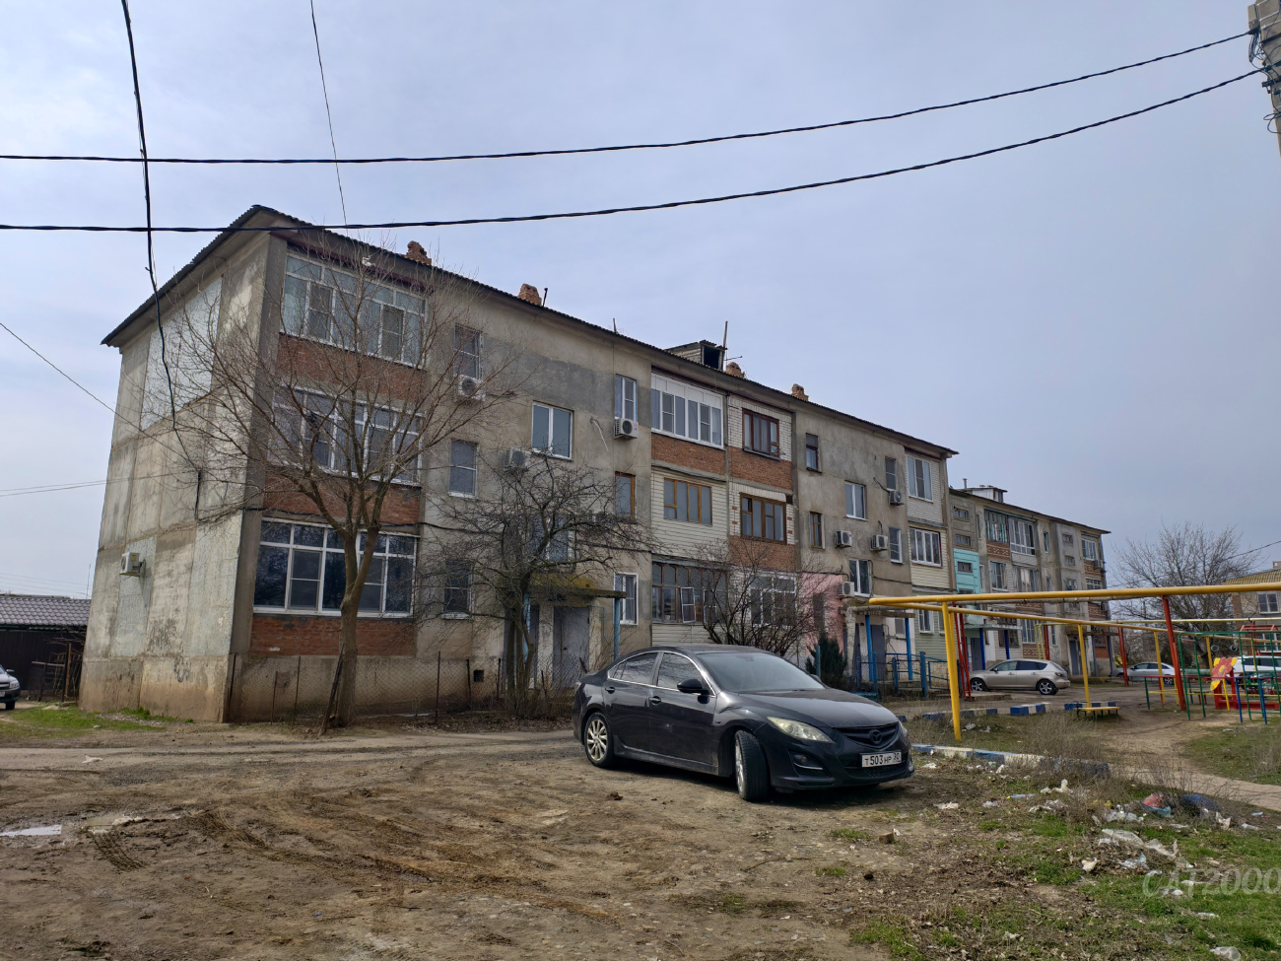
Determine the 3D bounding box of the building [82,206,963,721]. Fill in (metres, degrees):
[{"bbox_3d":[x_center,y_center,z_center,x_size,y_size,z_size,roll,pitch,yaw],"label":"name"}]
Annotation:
[{"bbox_3d":[-0.391,2.289,32.974,11.430,11.550,33.990,-11,-16,43],"label":"building"}]

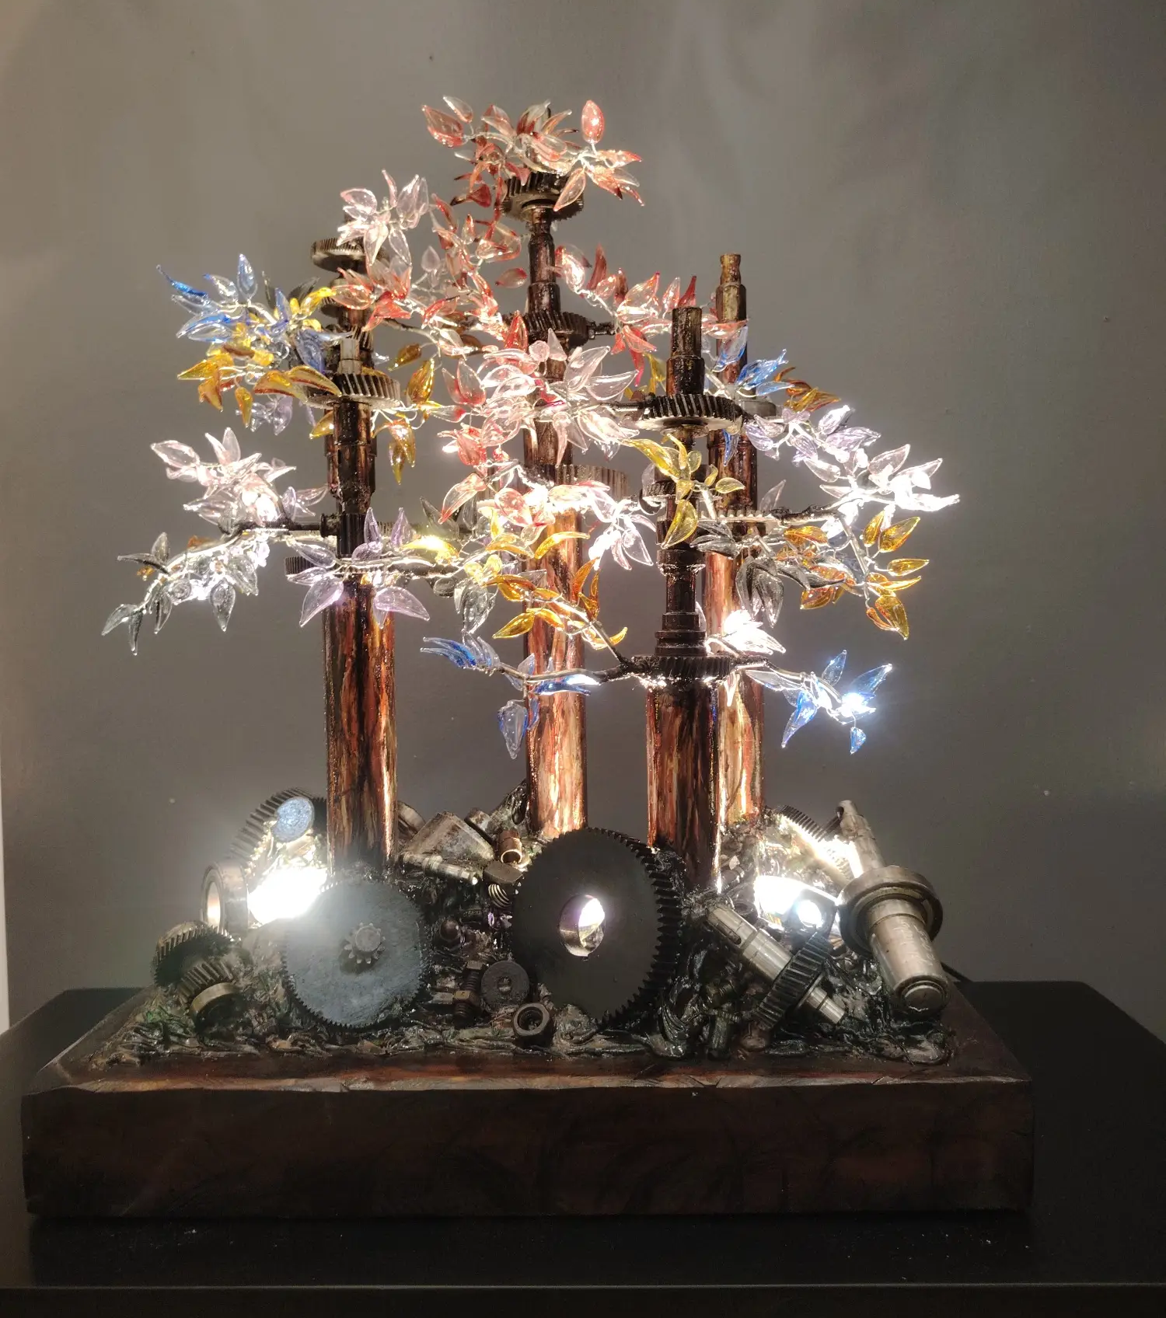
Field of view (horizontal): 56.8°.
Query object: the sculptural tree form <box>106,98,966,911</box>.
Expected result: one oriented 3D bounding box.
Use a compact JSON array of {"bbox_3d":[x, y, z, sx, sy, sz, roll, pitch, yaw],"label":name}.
[{"bbox_3d":[-0.034,-0.166,0.930,0.710,0.700,0.330,-1,2,0],"label":"sculptural tree form"}]

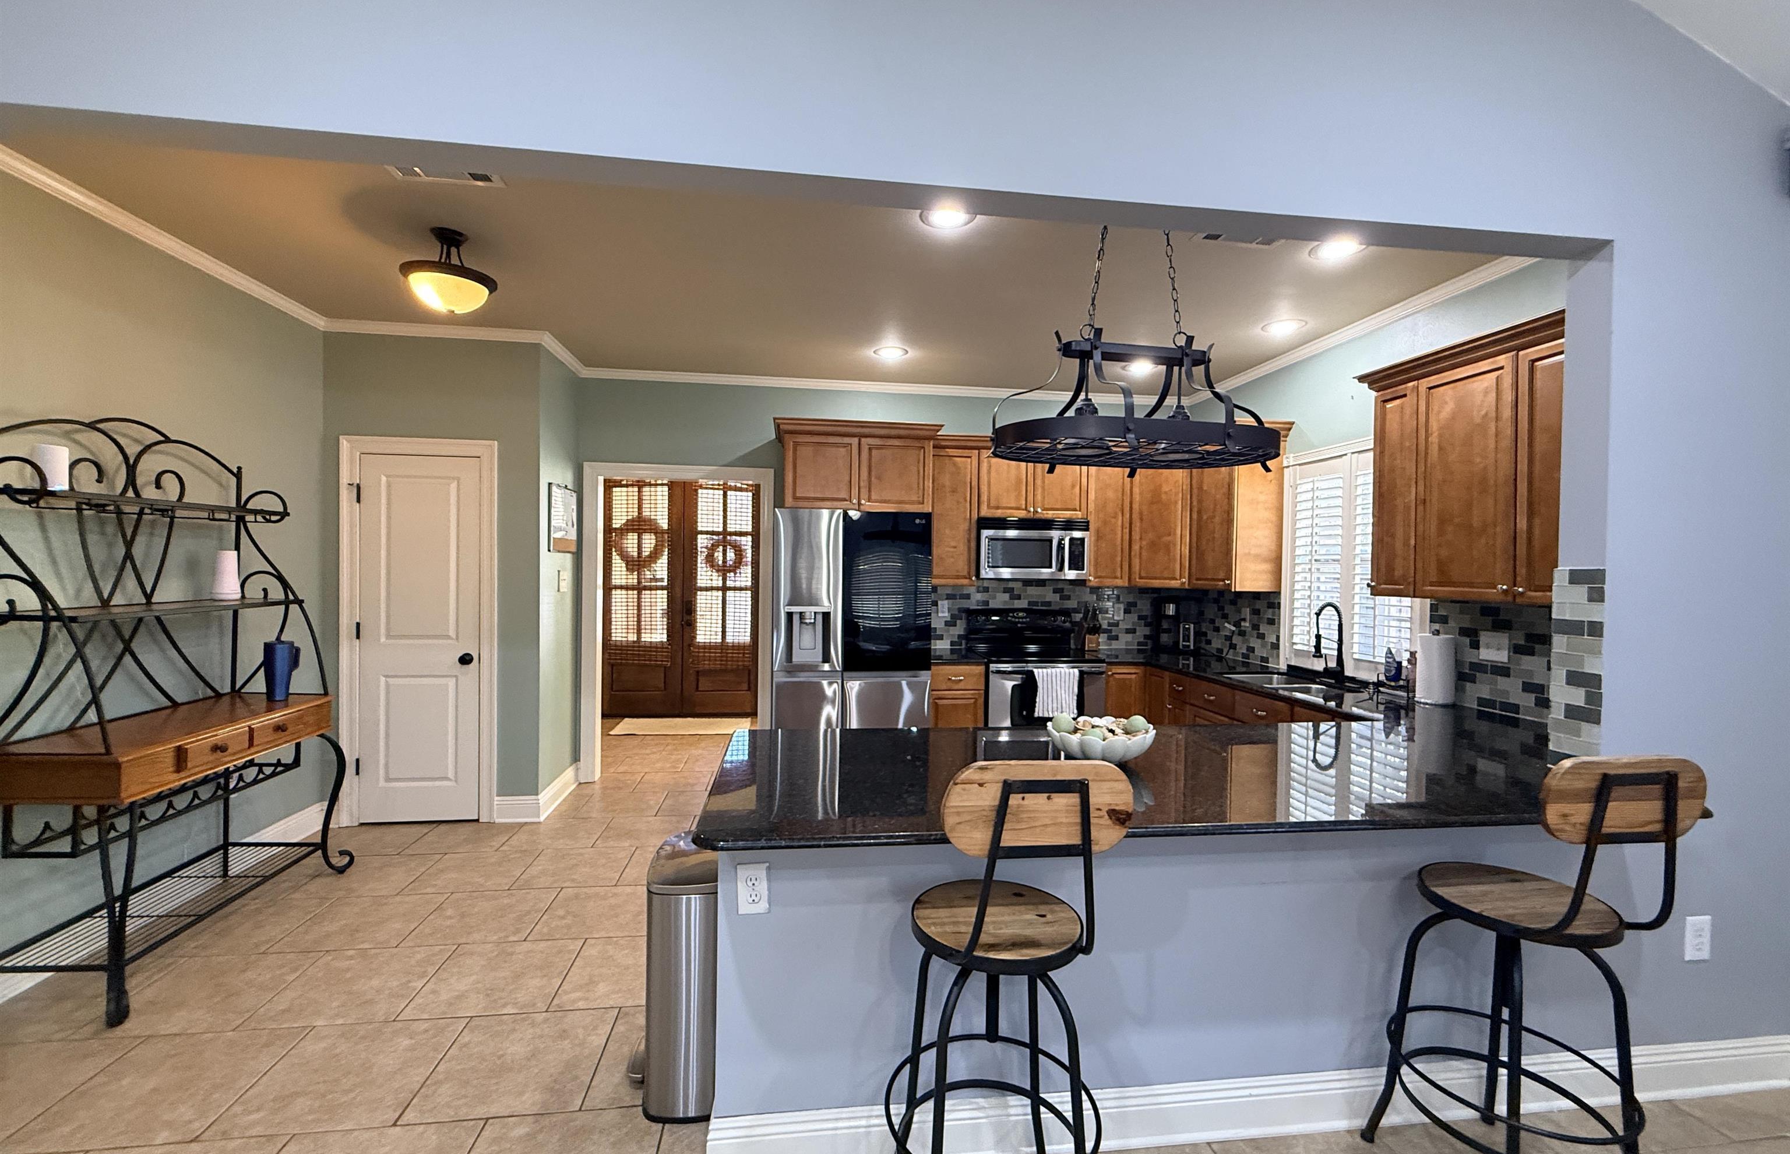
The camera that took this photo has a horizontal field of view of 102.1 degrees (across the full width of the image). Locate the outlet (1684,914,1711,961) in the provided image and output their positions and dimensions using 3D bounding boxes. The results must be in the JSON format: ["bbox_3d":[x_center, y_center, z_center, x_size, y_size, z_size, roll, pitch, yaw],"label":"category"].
[{"bbox_3d":[2.249,1.013,2.028,0.076,0.120,0.010,1,0,-8],"label":"outlet"}]

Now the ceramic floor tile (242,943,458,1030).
[{"bbox_3d":[-1.850,1.410,2.500,0.458,0.010,0.462,1,1,-8],"label":"ceramic floor tile"}]

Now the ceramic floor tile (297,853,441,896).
[{"bbox_3d":[-2.433,1.391,3.357,0.458,0.010,0.462,1,1,-8],"label":"ceramic floor tile"}]

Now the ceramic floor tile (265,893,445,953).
[{"bbox_3d":[-2.155,1.408,2.948,0.457,0.010,0.457,1,1,-8],"label":"ceramic floor tile"}]

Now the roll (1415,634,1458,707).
[{"bbox_3d":[2.375,0.398,3.172,0.135,0.285,0.135,1,0,0],"label":"roll"}]

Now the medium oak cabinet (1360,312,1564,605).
[{"bbox_3d":[2.335,-0.391,2.730,0.370,0.960,1.070,1,0,-8],"label":"medium oak cabinet"}]

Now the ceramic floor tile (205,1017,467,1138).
[{"bbox_3d":[-1.530,1.396,2.035,0.450,0.012,0.450,1,0,-8],"label":"ceramic floor tile"}]

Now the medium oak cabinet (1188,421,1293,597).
[{"bbox_3d":[2.126,-0.415,4.540,0.350,1.010,0.480,1,1,-8],"label":"medium oak cabinet"}]

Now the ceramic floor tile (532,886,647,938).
[{"bbox_3d":[-1.230,1.412,3.055,0.458,0.010,0.462,1,1,-8],"label":"ceramic floor tile"}]

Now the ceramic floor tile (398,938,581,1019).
[{"bbox_3d":[-1.373,1.395,2.522,0.450,0.012,0.450,1,0,-8],"label":"ceramic floor tile"}]

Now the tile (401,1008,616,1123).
[{"bbox_3d":[-1.116,1.443,2.158,0.457,0.010,0.457,1,1,-8],"label":"tile"}]

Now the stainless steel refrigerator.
[{"bbox_3d":[-0.284,0.506,4.566,0.912,1.785,0.830,1,0,-8],"label":"stainless steel refrigerator"}]

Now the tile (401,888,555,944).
[{"bbox_3d":[-1.696,1.414,3.009,0.457,0.010,0.457,1,1,-8],"label":"tile"}]

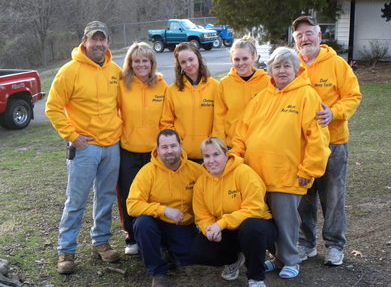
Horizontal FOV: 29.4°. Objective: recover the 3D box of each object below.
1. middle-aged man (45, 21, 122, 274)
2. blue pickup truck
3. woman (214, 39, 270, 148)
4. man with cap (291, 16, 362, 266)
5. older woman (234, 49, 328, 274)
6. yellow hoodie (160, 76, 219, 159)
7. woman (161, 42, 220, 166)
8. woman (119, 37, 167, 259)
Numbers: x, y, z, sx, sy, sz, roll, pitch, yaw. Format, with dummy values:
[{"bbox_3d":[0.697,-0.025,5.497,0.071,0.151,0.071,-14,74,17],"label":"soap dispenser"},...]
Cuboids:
[{"bbox_3d":[-0.815,0.015,5.570,0.600,1.810,0.480,-1,8,-14],"label":"middle-aged man"},{"bbox_3d":[-0.772,-6.623,46.000,4.400,1.870,1.690,4,9,35],"label":"blue pickup truck"},{"bbox_3d":[0.381,0.024,5.920,0.500,1.700,0.360,2,8,12],"label":"woman"},{"bbox_3d":[1.016,-0.031,5.760,0.570,1.860,0.440,4,9,20],"label":"man with cap"},{"bbox_3d":[0.618,0.113,5.420,0.650,1.610,0.480,4,9,22],"label":"older woman"},{"bbox_3d":[-0.051,-0.191,5.800,0.480,0.660,0.320,1,8,0],"label":"yellow hoodie"},{"bbox_3d":[-0.051,0.047,5.870,0.480,1.650,0.360,1,8,0],"label":"woman"},{"bbox_3d":[-0.421,0.036,5.920,0.480,1.650,0.380,0,8,-8],"label":"woman"}]

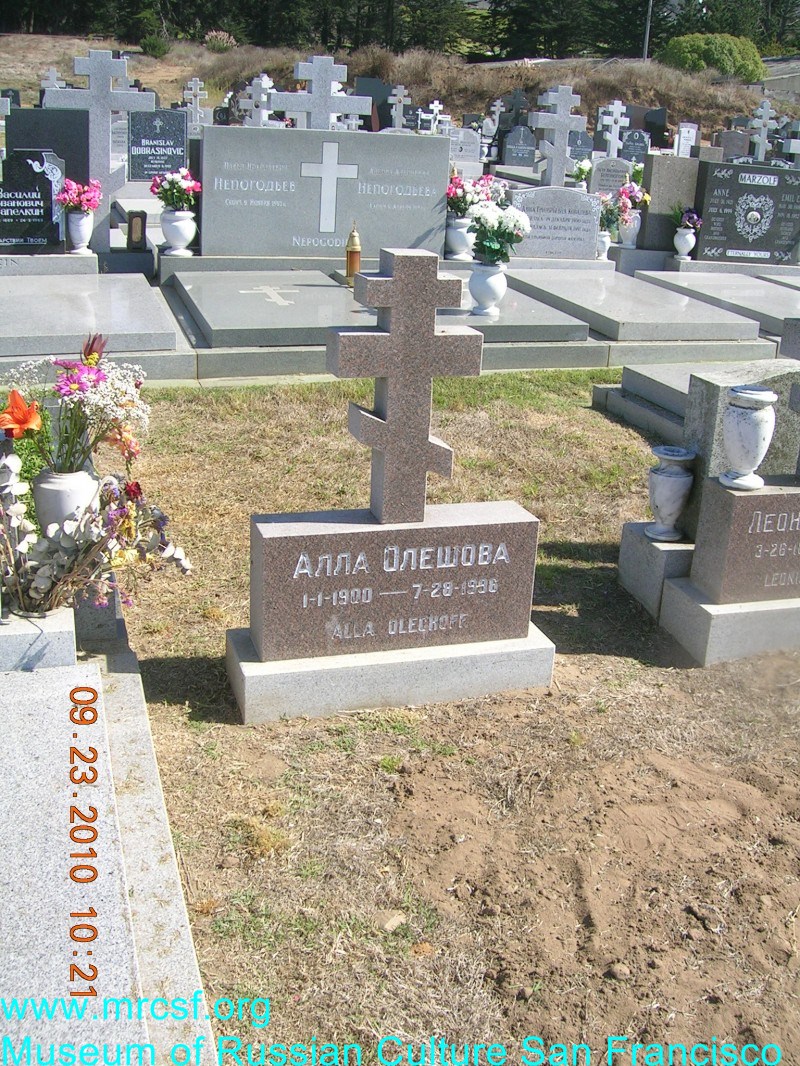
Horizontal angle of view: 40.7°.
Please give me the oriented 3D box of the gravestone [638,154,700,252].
[{"bbox_3d":[2.150,-2.651,8.680,0.402,0.721,0.172,-4,23,-17],"label":"gravestone"}]

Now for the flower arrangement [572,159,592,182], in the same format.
[{"bbox_3d":[2.268,-4.506,13.400,0.240,0.290,0.240,-5,20,-21],"label":"flower arrangement"}]

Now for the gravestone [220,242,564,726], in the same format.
[{"bbox_3d":[-0.002,-0.118,2.518,0.767,1.033,0.256,-4,20,-18],"label":"gravestone"}]

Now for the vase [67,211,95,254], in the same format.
[{"bbox_3d":[-2.131,-2.003,7.188,0.174,0.252,0.174,-4,23,-17],"label":"vase"}]

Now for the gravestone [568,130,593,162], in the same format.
[{"bbox_3d":[3.265,-7.041,19.722,0.531,0.591,0.150,-4,23,-17],"label":"gravestone"}]

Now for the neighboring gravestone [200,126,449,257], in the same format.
[{"bbox_3d":[-0.532,-2.451,7.825,1.810,0.868,0.150,-4,23,-17],"label":"neighboring gravestone"}]

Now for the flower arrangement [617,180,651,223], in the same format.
[{"bbox_3d":[1.851,-2.625,8.548,0.249,0.316,0.209,-4,23,-17],"label":"flower arrangement"}]

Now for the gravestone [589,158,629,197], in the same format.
[{"bbox_3d":[2.764,-4.695,14.273,0.629,0.507,0.160,-4,23,-17],"label":"gravestone"}]

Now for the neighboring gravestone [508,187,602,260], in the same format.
[{"bbox_3d":[1.124,-2.304,7.996,0.714,0.510,0.121,-4,23,-17],"label":"neighboring gravestone"}]

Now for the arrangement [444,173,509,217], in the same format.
[{"bbox_3d":[0.626,-2.730,8.709,0.460,0.350,0.360,-4,23,-17],"label":"arrangement"}]

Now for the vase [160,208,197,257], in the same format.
[{"bbox_3d":[-1.496,-2.026,7.277,0.241,0.272,0.241,-4,23,-17],"label":"vase"}]

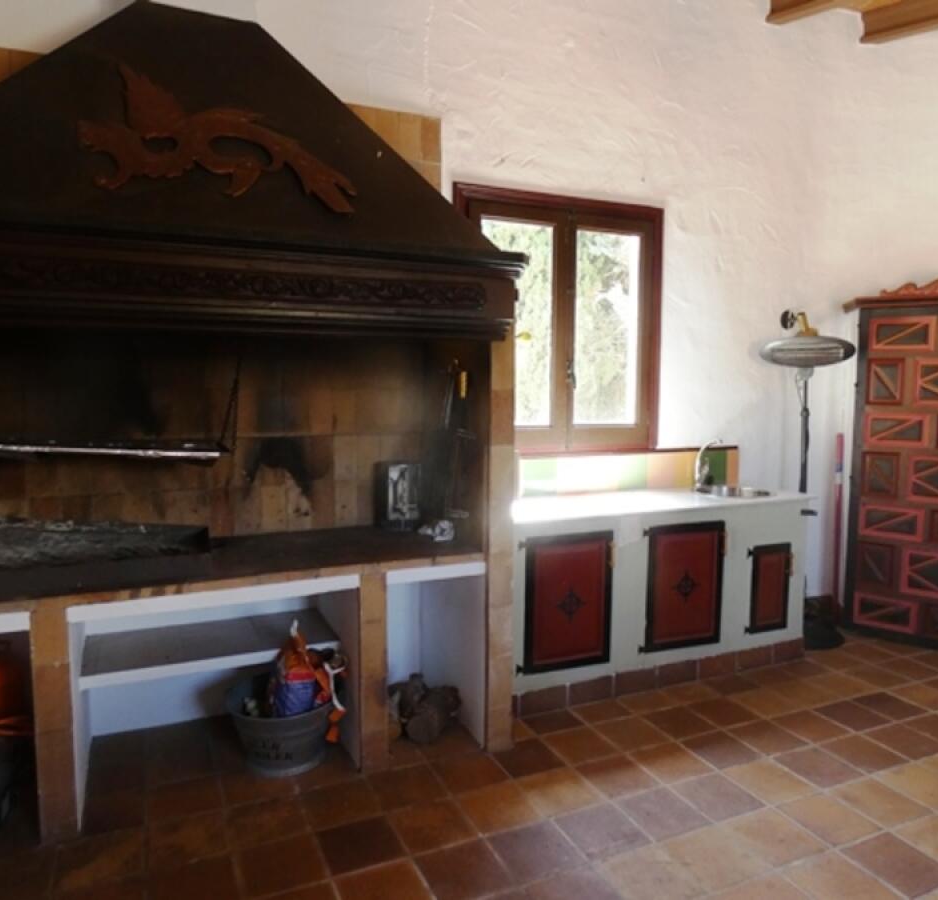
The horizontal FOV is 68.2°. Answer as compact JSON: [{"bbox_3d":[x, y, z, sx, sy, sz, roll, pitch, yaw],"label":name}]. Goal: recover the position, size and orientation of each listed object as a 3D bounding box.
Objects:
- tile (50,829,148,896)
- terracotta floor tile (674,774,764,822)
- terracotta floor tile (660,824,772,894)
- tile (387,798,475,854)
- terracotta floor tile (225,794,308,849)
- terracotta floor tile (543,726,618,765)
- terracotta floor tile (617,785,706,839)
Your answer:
[{"bbox_3d":[-1.142,1.278,2.161,0.238,0.015,0.238,-2,5,-23],"label":"tile"},{"bbox_3d":[0.915,1.283,2.562,0.240,0.020,0.240,-2,5,-23],"label":"terracotta floor tile"},{"bbox_3d":[0.762,1.271,2.159,0.238,0.015,0.238,-2,5,-23],"label":"terracotta floor tile"},{"bbox_3d":[-0.131,1.298,2.391,0.240,0.020,0.240,-2,5,-23],"label":"tile"},{"bbox_3d":[-0.706,1.296,2.422,0.240,0.020,0.240,-2,5,-23],"label":"terracotta floor tile"},{"bbox_3d":[0.485,1.257,2.932,0.238,0.015,0.238,-2,5,-23],"label":"terracotta floor tile"},{"bbox_3d":[0.663,1.255,2.389,0.238,0.015,0.238,-2,5,-23],"label":"terracotta floor tile"}]

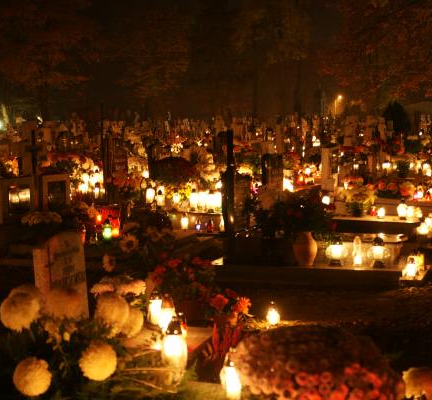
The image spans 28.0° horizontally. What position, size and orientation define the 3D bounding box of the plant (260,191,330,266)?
[{"bbox_3d":[0.798,0.286,8.700,0.690,0.750,0.600,0,5,0],"label":"plant"}]

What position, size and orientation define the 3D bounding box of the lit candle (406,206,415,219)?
[{"bbox_3d":[2.514,0.162,11.200,0.100,0.175,0.100,2,6,20],"label":"lit candle"}]

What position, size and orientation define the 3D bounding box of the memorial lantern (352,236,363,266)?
[{"bbox_3d":[1.349,0.488,8.250,0.095,0.285,0.095,2,6,20],"label":"memorial lantern"}]

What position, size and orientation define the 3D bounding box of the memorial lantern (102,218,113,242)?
[{"bbox_3d":[-1.164,0.317,9.300,0.105,0.230,0.105,0,6,0],"label":"memorial lantern"}]

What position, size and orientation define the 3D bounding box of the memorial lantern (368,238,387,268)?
[{"bbox_3d":[1.463,0.473,7.800,0.180,0.285,0.180,0,6,0],"label":"memorial lantern"}]

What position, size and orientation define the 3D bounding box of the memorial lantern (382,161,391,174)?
[{"bbox_3d":[3.050,-0.581,15.500,0.140,0.250,0.140,0,6,0],"label":"memorial lantern"}]

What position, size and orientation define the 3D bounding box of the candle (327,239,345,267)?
[{"bbox_3d":[1.184,0.518,8.550,0.185,0.275,0.175,0,5,0],"label":"candle"}]

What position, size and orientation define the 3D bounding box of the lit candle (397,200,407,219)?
[{"bbox_3d":[2.382,0.115,11.100,0.130,0.235,0.130,0,5,0],"label":"lit candle"}]

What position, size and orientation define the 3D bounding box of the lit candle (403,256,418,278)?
[{"bbox_3d":[1.840,0.636,8.200,0.130,0.205,0.130,2,6,20],"label":"lit candle"}]

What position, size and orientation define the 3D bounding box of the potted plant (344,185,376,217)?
[{"bbox_3d":[1.807,0.012,10.800,0.400,0.400,0.400,0,6,0],"label":"potted plant"}]

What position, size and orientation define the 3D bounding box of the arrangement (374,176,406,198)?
[{"bbox_3d":[2.859,-0.205,14.200,0.530,0.340,0.450,0,5,0],"label":"arrangement"}]

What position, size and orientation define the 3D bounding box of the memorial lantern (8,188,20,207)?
[{"bbox_3d":[-2.325,-0.035,10.000,0.125,0.205,0.125,0,6,0],"label":"memorial lantern"}]

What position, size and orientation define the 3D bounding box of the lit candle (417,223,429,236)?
[{"bbox_3d":[2.574,0.361,10.800,0.130,0.165,0.130,2,6,20],"label":"lit candle"}]

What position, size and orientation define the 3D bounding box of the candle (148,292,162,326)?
[{"bbox_3d":[-0.377,0.679,5.400,0.090,0.205,0.090,0,6,0],"label":"candle"}]

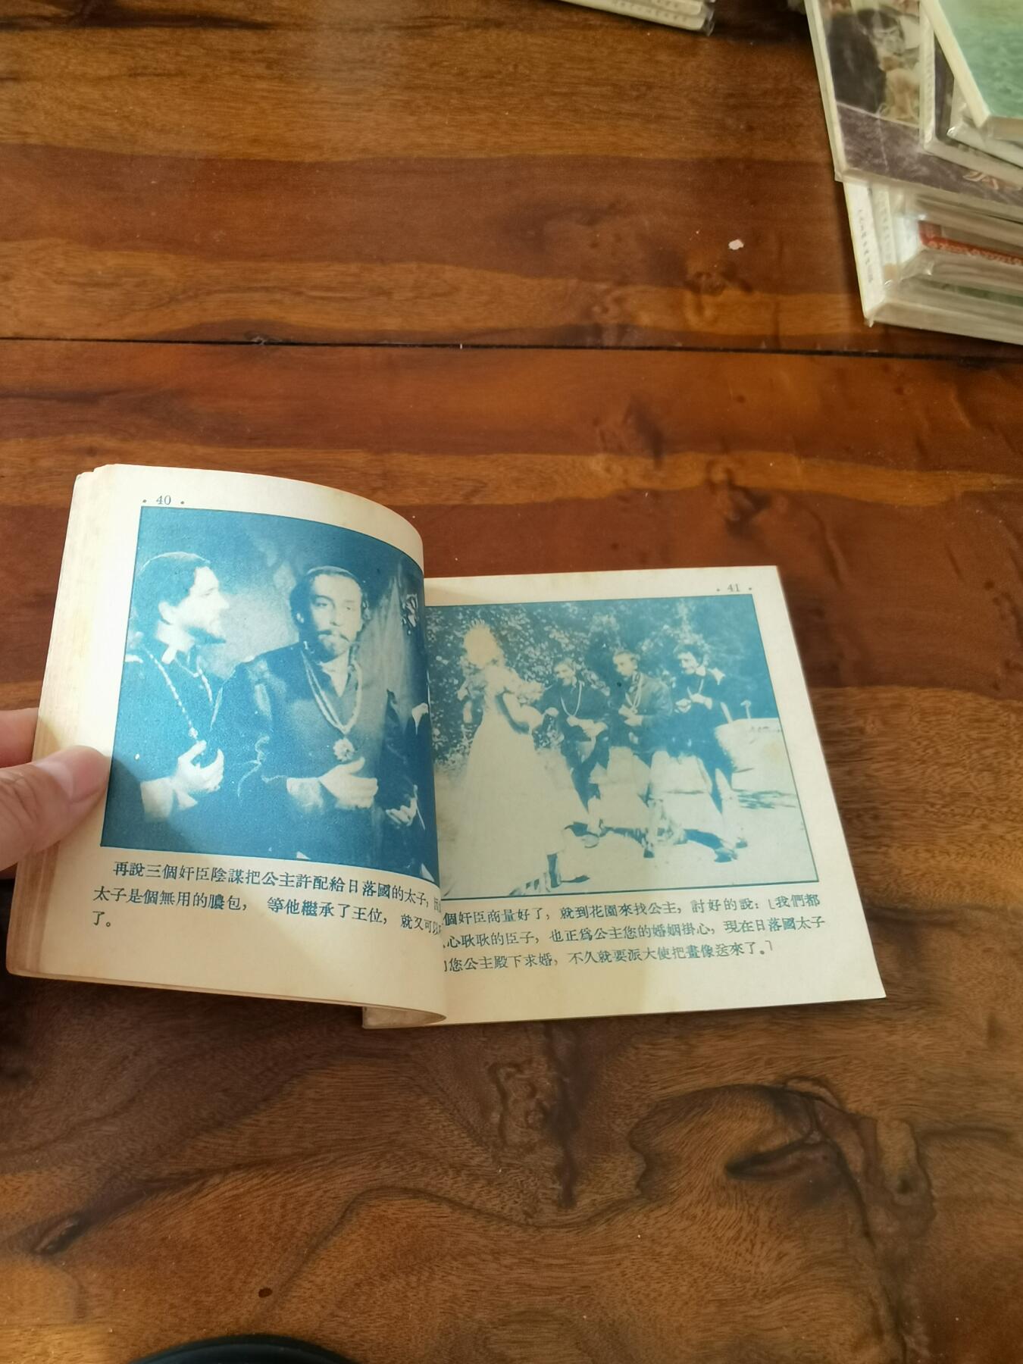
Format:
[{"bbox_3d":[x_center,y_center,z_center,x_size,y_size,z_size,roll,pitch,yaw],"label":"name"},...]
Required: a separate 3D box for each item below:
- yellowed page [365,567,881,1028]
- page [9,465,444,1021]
[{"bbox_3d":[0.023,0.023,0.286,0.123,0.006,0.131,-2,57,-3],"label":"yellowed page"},{"bbox_3d":[-0.067,0.010,0.264,0.092,0.031,0.145,-3,64,-4],"label":"page"}]

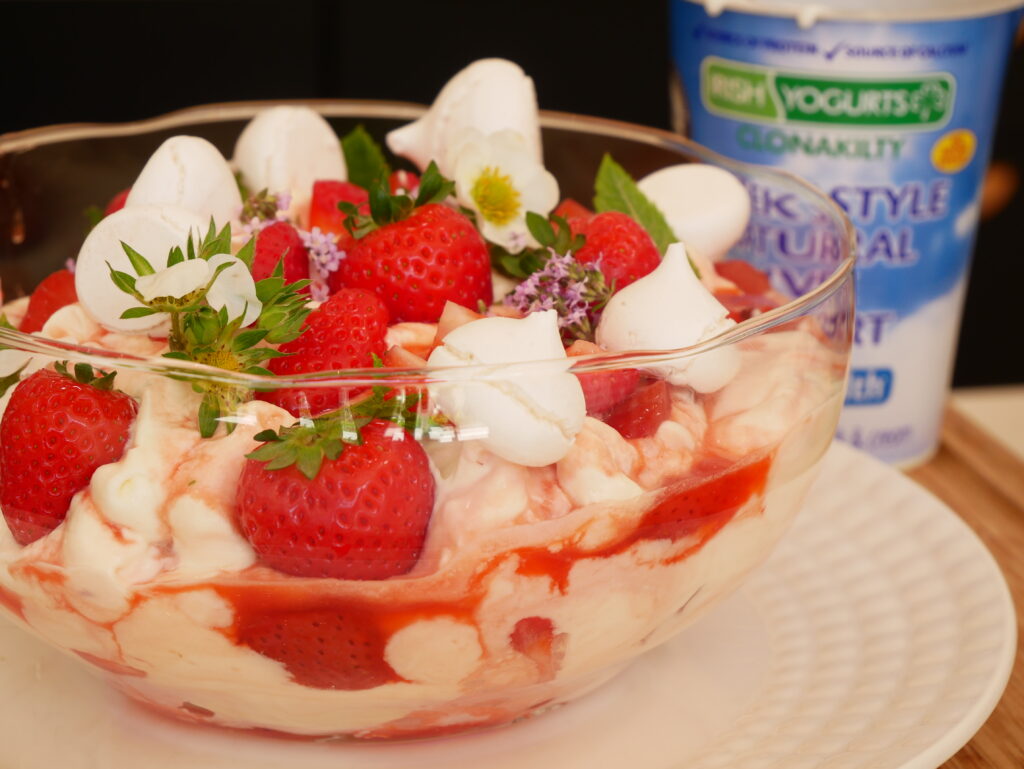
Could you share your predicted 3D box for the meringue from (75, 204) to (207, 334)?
[{"bbox_3d":[-0.093,-0.029,0.592,0.033,0.033,0.029,4,18,11],"label":"meringue"}]

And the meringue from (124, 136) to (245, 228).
[{"bbox_3d":[-0.078,-0.046,0.560,0.028,0.026,0.027,0,19,0],"label":"meringue"}]

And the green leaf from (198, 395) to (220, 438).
[{"bbox_3d":[-0.069,0.007,0.536,0.005,0.010,0.003,3,20,5],"label":"green leaf"}]

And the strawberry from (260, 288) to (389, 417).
[{"bbox_3d":[-0.038,-0.007,0.485,0.027,0.030,0.028,22,18,0],"label":"strawberry"}]

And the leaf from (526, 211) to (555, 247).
[{"bbox_3d":[0.007,-0.040,0.608,0.007,0.010,0.004,-31,12,-1],"label":"leaf"}]

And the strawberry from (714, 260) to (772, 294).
[{"bbox_3d":[0.063,-0.029,0.640,0.016,0.010,0.015,1,20,0],"label":"strawberry"}]

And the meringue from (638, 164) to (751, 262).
[{"bbox_3d":[0.045,-0.042,0.585,0.028,0.025,0.027,0,19,0],"label":"meringue"}]

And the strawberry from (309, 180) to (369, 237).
[{"bbox_3d":[-0.046,-0.047,0.634,0.017,0.017,0.016,1,20,0],"label":"strawberry"}]

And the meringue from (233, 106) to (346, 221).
[{"bbox_3d":[-0.062,-0.062,0.662,0.032,0.032,0.032,1,20,0],"label":"meringue"}]

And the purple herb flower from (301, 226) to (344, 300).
[{"bbox_3d":[-0.041,-0.026,0.517,0.010,0.017,0.009,0,19,0],"label":"purple herb flower"}]

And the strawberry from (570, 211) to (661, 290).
[{"bbox_3d":[0.024,-0.030,0.550,0.023,0.024,0.025,0,19,0],"label":"strawberry"}]

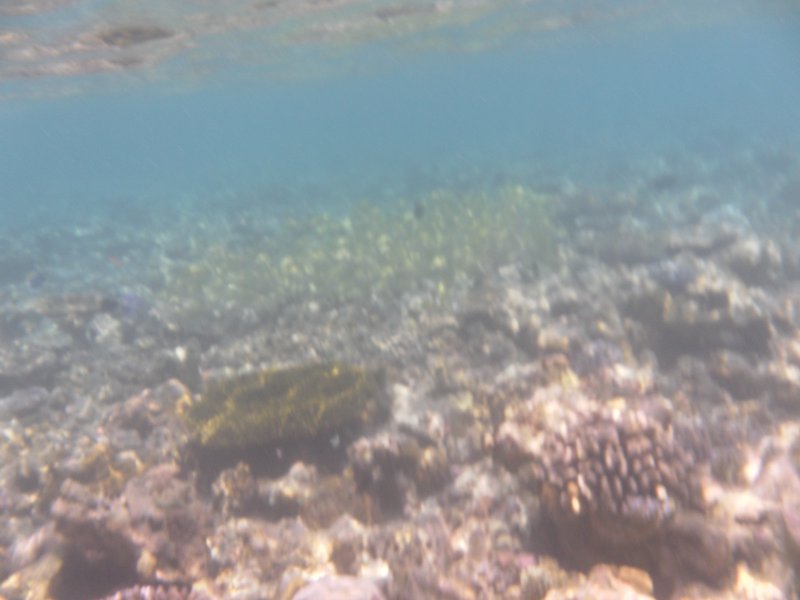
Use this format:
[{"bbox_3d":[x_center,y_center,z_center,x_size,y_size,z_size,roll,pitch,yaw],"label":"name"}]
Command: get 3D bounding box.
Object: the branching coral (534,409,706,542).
[{"bbox_3d":[0.432,0.345,1.600,0.325,0.200,0.290,-2,12,15],"label":"branching coral"}]

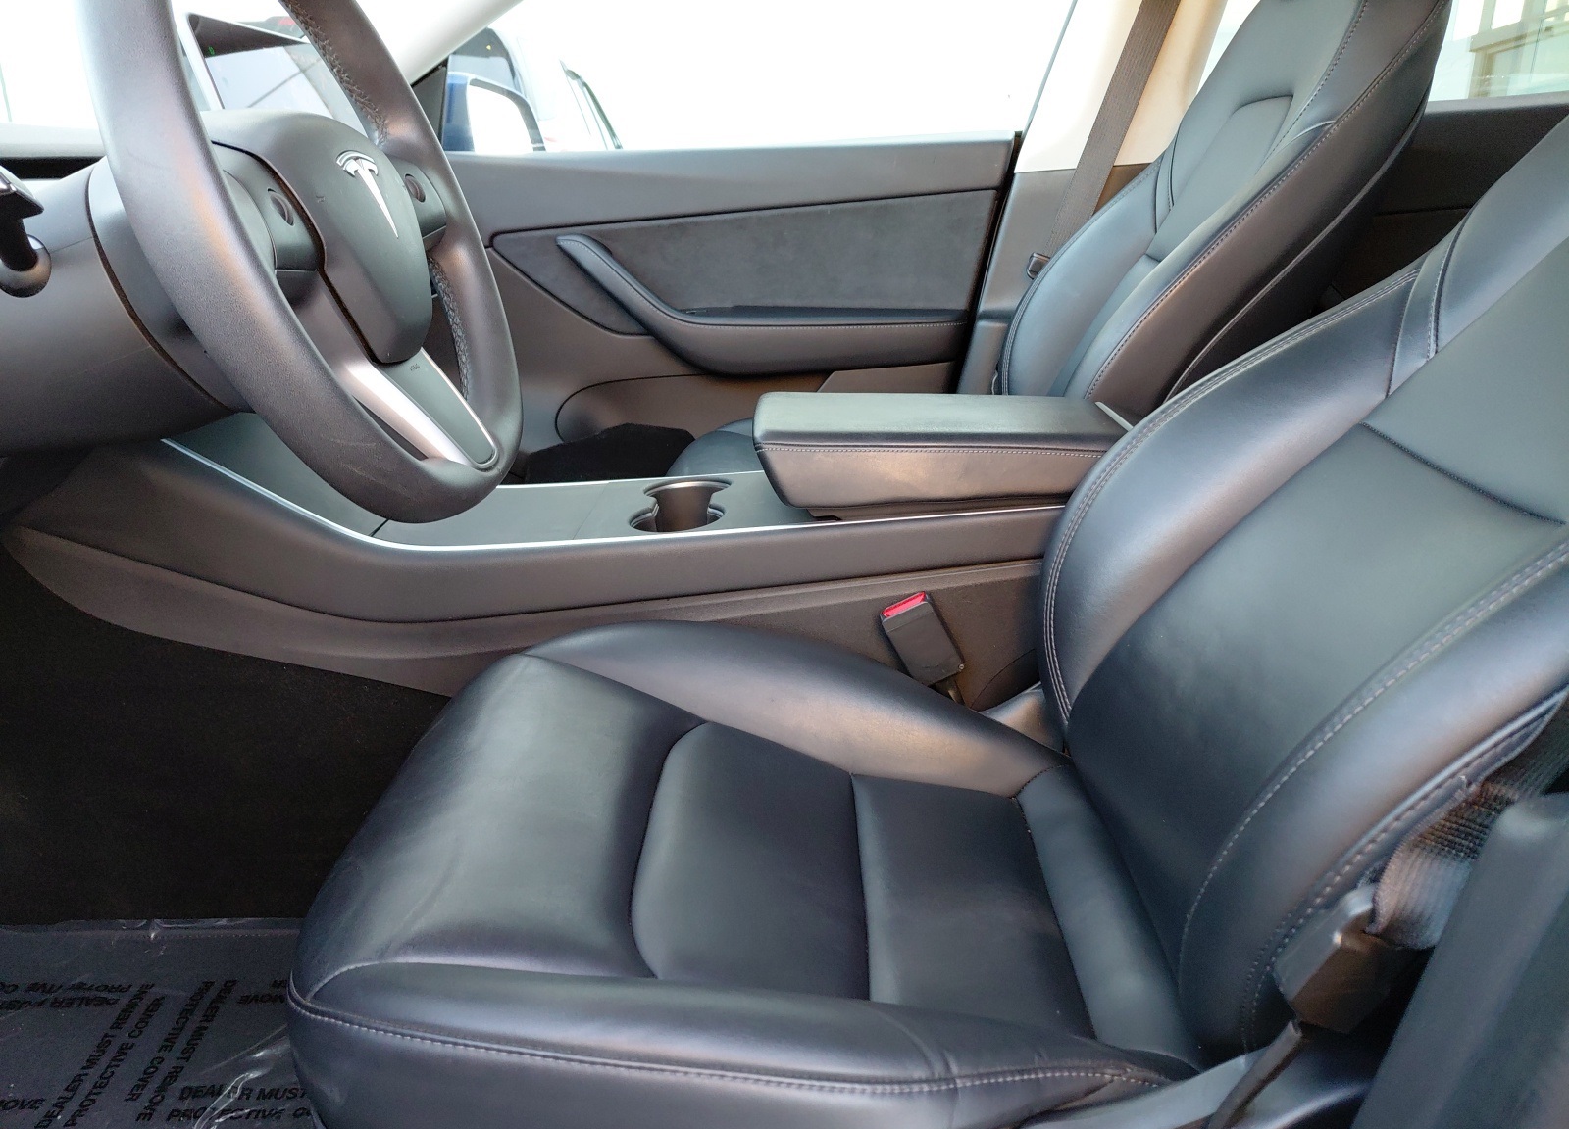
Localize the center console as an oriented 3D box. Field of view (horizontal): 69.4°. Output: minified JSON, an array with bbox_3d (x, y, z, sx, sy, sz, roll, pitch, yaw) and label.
[{"bbox_3d":[-0.150,-0.022,1.095,1.020,0.265,0.250,0,20,2],"label":"center console"}]

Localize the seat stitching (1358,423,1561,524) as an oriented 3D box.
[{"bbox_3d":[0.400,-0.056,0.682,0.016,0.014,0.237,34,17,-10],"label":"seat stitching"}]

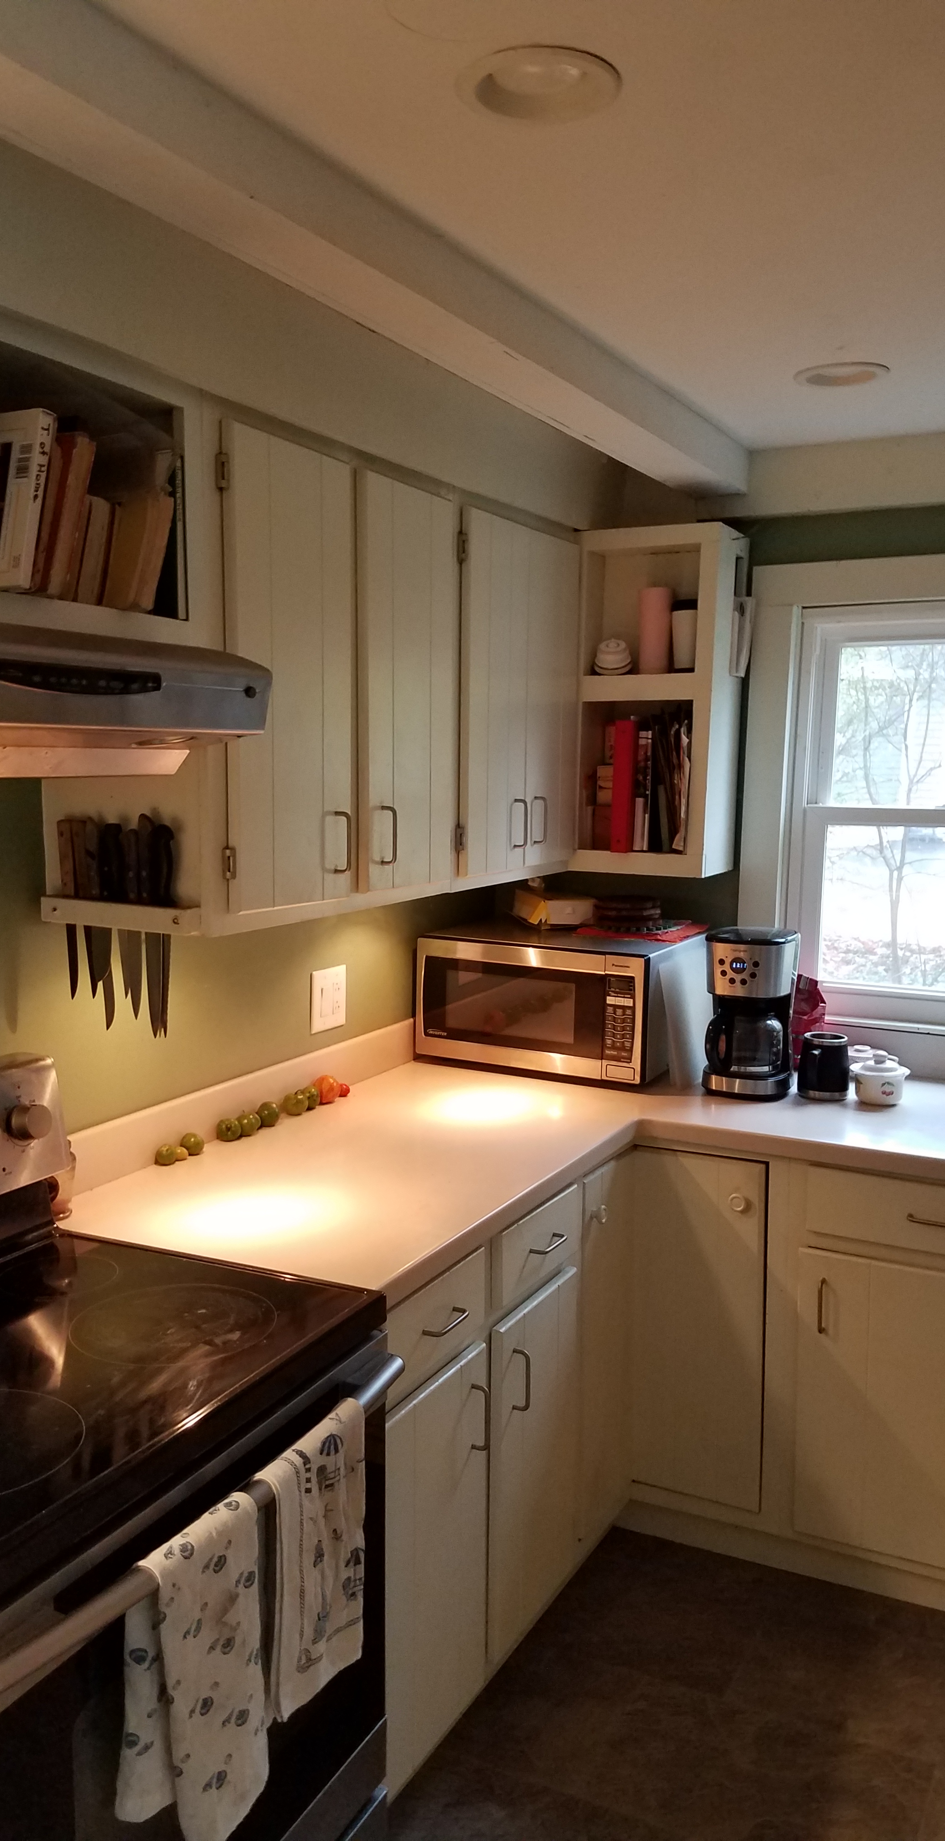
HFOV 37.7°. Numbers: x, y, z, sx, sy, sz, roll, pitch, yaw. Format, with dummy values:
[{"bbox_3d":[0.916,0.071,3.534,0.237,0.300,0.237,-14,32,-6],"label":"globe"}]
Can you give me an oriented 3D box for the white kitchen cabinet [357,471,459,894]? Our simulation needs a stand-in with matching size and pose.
[{"bbox_3d":[-0.237,-0.423,2.555,0.290,0.706,0.333,4,8,27],"label":"white kitchen cabinet"}]

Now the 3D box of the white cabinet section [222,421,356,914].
[{"bbox_3d":[-0.411,-0.400,2.300,0.300,0.745,0.352,3,7,28],"label":"white cabinet section"}]

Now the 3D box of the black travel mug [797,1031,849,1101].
[{"bbox_3d":[0.773,0.325,3.048,0.107,0.131,0.141,4,8,30],"label":"black travel mug"}]

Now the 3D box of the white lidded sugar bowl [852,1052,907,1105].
[{"bbox_3d":[0.890,0.347,3.004,0.112,0.098,0.092,4,8,27],"label":"white lidded sugar bowl"}]

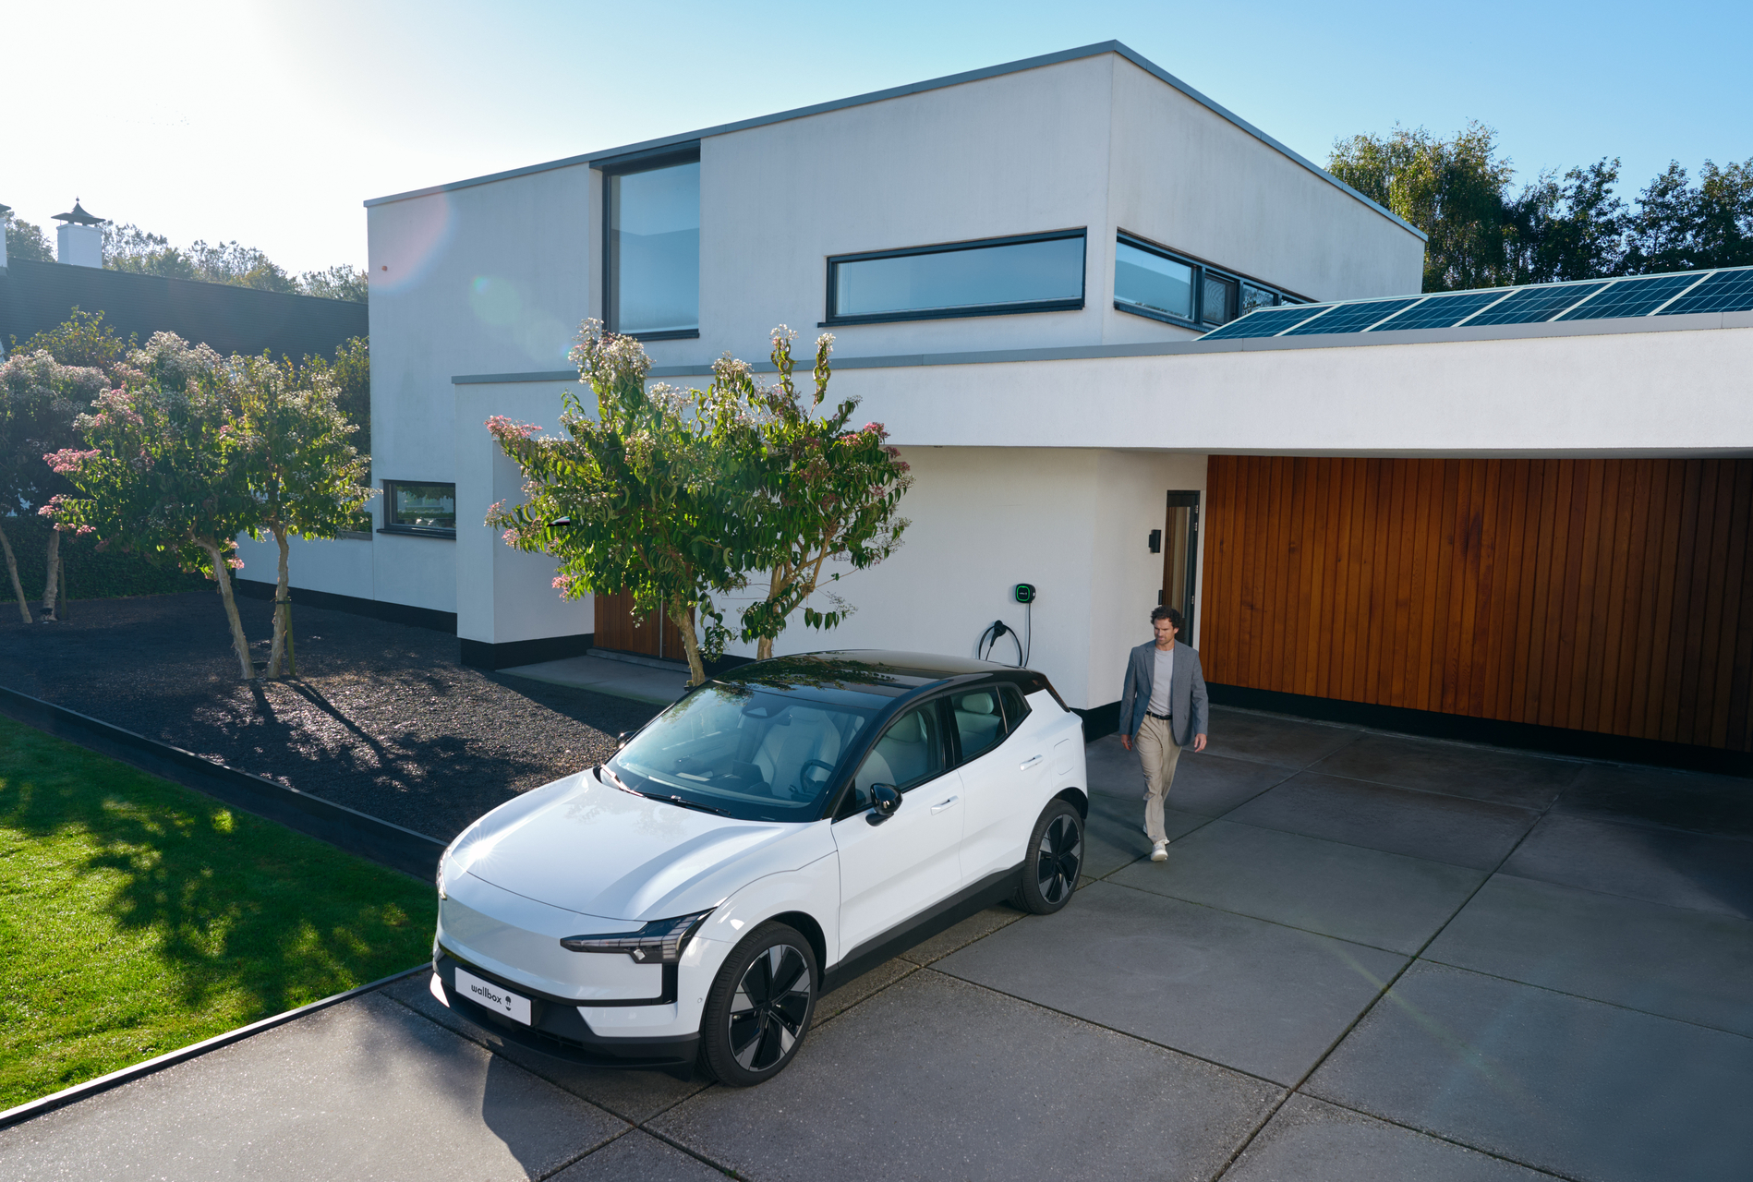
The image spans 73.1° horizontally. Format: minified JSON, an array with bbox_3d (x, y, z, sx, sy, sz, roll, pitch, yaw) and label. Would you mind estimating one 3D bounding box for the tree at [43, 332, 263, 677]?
[{"bbox_3d":[-8.793,-0.982,14.361,2.650,4.150,2.500,-3,8,-31],"label":"tree"}]

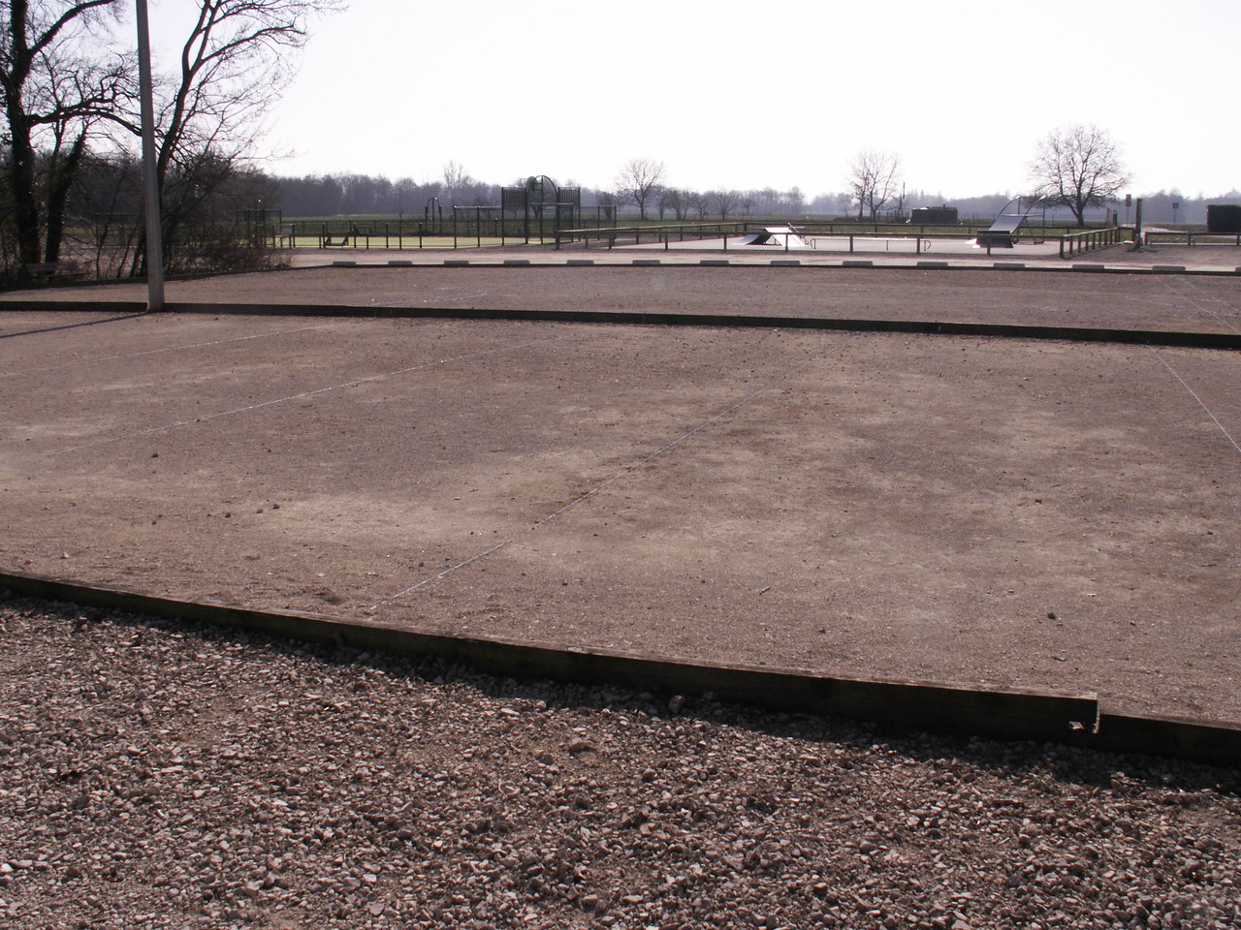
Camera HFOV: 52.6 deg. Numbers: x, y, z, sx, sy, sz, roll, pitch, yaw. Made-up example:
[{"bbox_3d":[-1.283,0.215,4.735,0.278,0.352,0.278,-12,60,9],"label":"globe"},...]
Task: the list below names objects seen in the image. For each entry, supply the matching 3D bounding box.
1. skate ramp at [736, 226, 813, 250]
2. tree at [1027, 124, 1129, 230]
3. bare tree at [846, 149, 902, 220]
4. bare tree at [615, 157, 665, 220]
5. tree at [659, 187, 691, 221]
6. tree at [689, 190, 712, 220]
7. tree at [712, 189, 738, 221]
[{"bbox_3d":[7.640,-11.512,62.959,3.900,1.060,2.600,2,12,10],"label":"skate ramp"},{"bbox_3d":[55.143,-34.758,151.039,11.767,12.110,11.767,0,11,0],"label":"tree"},{"bbox_3d":[44.372,-48.919,219.606,9.544,12.255,9.544,0,11,0],"label":"bare tree"},{"bbox_3d":[3.172,-44.069,200.232,7.803,9.822,7.803,0,11,0],"label":"bare tree"},{"bbox_3d":[8.761,-41.783,200.689,4.813,5.465,4.813,0,11,0],"label":"tree"},{"bbox_3d":[12.795,-41.598,200.722,3.610,4.632,3.610,0,11,0],"label":"tree"},{"bbox_3d":[16.672,-41.633,200.710,3.911,5.162,3.911,0,11,0],"label":"tree"}]

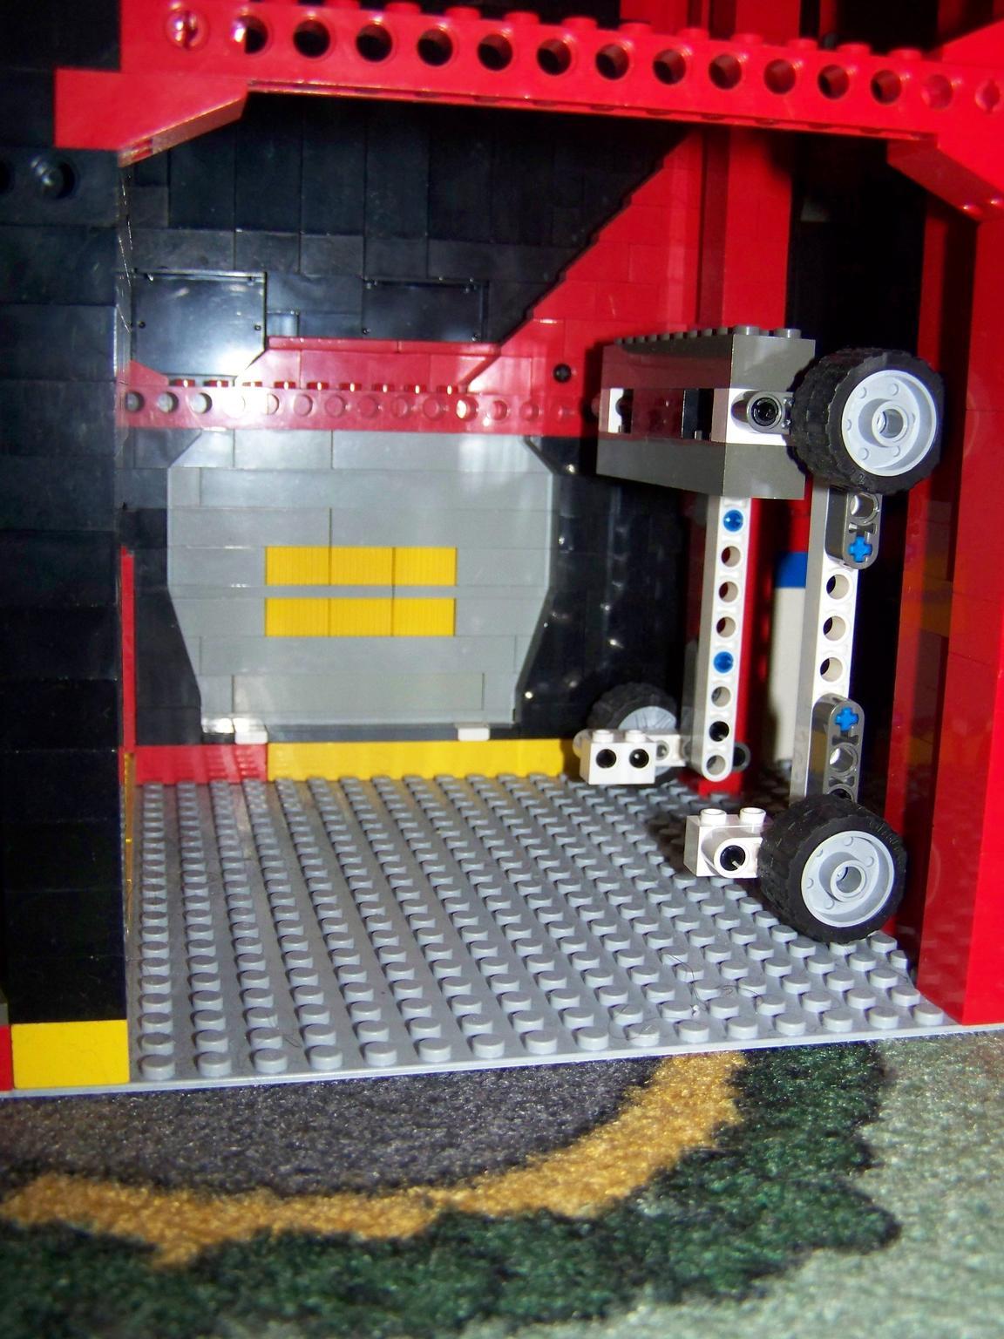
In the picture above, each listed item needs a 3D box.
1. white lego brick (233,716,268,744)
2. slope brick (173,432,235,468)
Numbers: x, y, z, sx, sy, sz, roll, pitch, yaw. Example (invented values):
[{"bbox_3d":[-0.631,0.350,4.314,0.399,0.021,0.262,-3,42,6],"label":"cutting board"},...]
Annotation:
[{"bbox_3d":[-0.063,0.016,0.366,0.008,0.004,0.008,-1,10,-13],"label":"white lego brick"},{"bbox_3d":[-0.074,-0.054,0.359,0.016,0.010,0.008,-1,10,-13],"label":"slope brick"}]

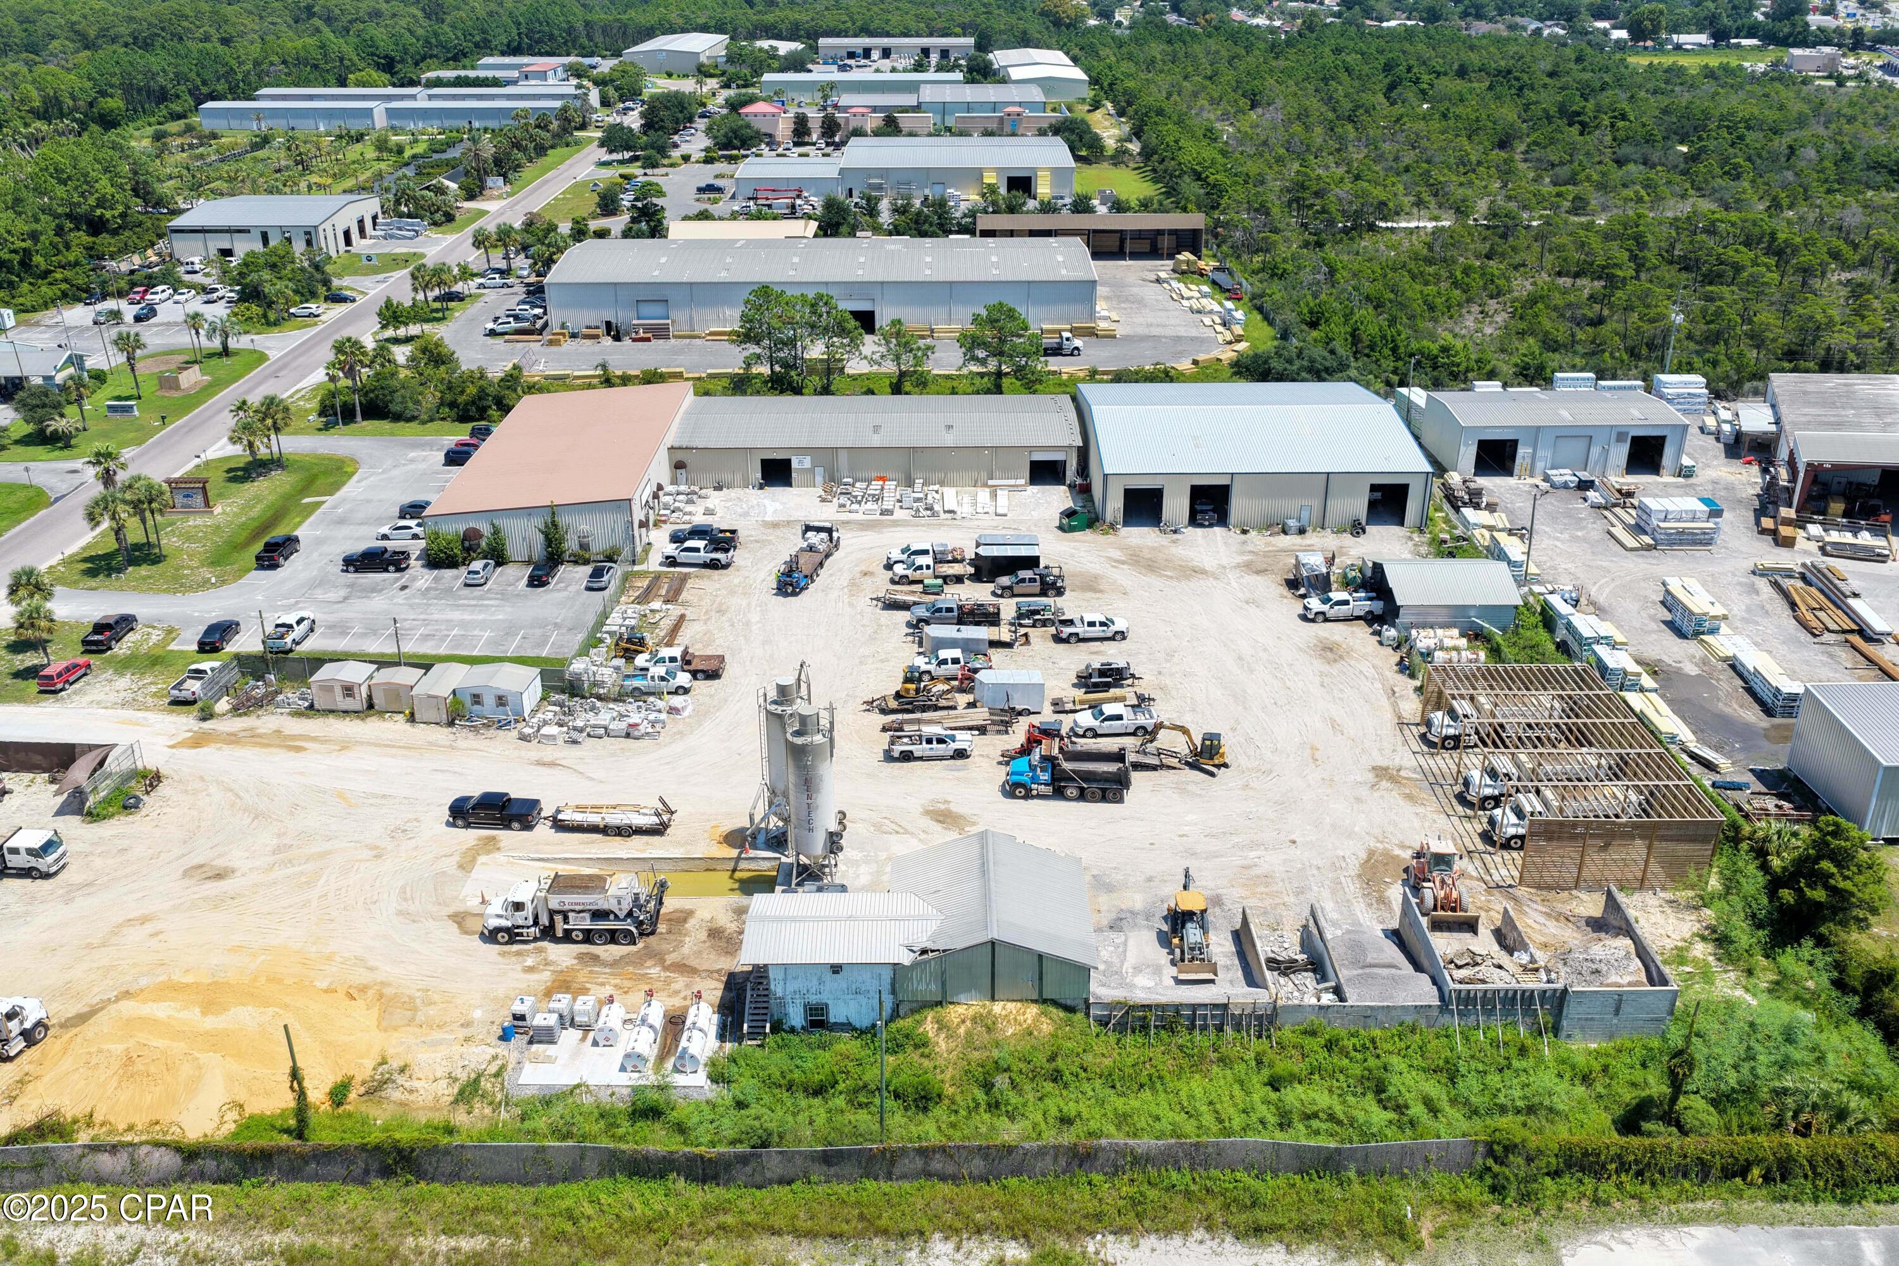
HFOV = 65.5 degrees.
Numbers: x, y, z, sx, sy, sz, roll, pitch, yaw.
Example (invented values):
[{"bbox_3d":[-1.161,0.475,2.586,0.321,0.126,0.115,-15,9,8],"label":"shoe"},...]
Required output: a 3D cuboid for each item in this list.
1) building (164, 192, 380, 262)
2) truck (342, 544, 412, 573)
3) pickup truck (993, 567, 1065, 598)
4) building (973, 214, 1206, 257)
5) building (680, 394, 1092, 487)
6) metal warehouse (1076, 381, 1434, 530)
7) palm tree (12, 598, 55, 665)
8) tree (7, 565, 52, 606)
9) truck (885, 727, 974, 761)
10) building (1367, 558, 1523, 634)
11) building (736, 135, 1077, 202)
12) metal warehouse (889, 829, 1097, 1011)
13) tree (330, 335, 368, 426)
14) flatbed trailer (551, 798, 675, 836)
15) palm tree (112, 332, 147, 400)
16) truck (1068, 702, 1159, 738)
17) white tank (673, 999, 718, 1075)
[{"bbox_3d":[-113.866,-69.674,251.361,24.329,6.796,27.383,0,26,1],"label":"building"},{"bbox_3d":[-51.150,-6.618,131.931,5.750,1.900,2.000,0,26,0],"label":"truck"},{"bbox_3d":[6.848,-4.363,125.612,5.900,2.100,2.050,0,26,0],"label":"pickup truck"},{"bbox_3d":[22.950,-66.590,244.535,36.740,7.289,11.328,0,26,0],"label":"building"},{"bbox_3d":[-7.257,-20.505,153.673,40.800,5.200,16.700,0,26,0],"label":"building"},{"bbox_3d":[29.409,-19.535,150.536,30.500,7.600,29.600,0,26,0],"label":"metal warehouse"},{"bbox_3d":[-70.000,-0.004,113.751,3.300,5.750,3.300,0,26,0],"label":"palm tree"},{"bbox_3d":[-71.102,-2.267,115.304,3.800,6.600,3.800,0,26,0],"label":"tree"},{"bbox_3d":[-1.356,7.424,100.899,5.850,1.880,2.000,-2,26,-3],"label":"truck"},{"bbox_3d":[40.273,-3.507,120.759,9.900,4.500,9.150,0,26,0],"label":"building"},{"bbox_3d":[-8.685,-97.275,306.750,66.000,7.200,42.000,0,26,0],"label":"building"},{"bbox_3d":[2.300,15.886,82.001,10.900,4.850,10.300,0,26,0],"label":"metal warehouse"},{"bbox_3d":[-65.924,-27.986,163.722,4.200,9.800,4.200,0,26,0],"label":"tree"},{"bbox_3d":[-21.400,11.443,93.900,7.800,1.850,2.400,2,26,4],"label":"flatbed trailer"},{"bbox_3d":[-95.139,-31.091,172.162,4.059,8.019,4.059,0,26,0],"label":"palm tree"},{"bbox_3d":[11.504,6.044,103.625,5.820,1.920,2.000,-1,26,-3],"label":"truck"},{"bbox_3d":[-12.903,20.471,75.003,1.270,1.380,4.000,0,26,0],"label":"white tank"}]

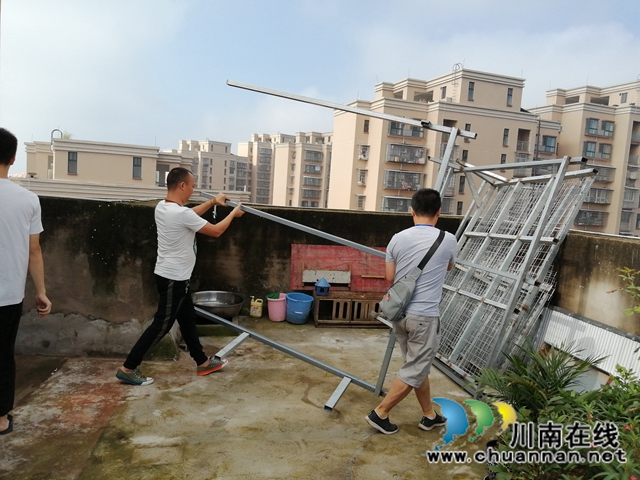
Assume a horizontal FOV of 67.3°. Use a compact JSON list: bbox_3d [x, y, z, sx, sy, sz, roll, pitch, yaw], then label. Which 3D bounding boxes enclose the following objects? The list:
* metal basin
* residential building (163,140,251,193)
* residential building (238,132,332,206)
[{"bbox_3d":[-1.076,0.706,5.029,0.580,0.170,0.580,4,6,0],"label":"metal basin"},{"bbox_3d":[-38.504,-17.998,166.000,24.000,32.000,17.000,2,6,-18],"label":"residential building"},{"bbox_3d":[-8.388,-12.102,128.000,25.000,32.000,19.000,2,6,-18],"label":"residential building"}]

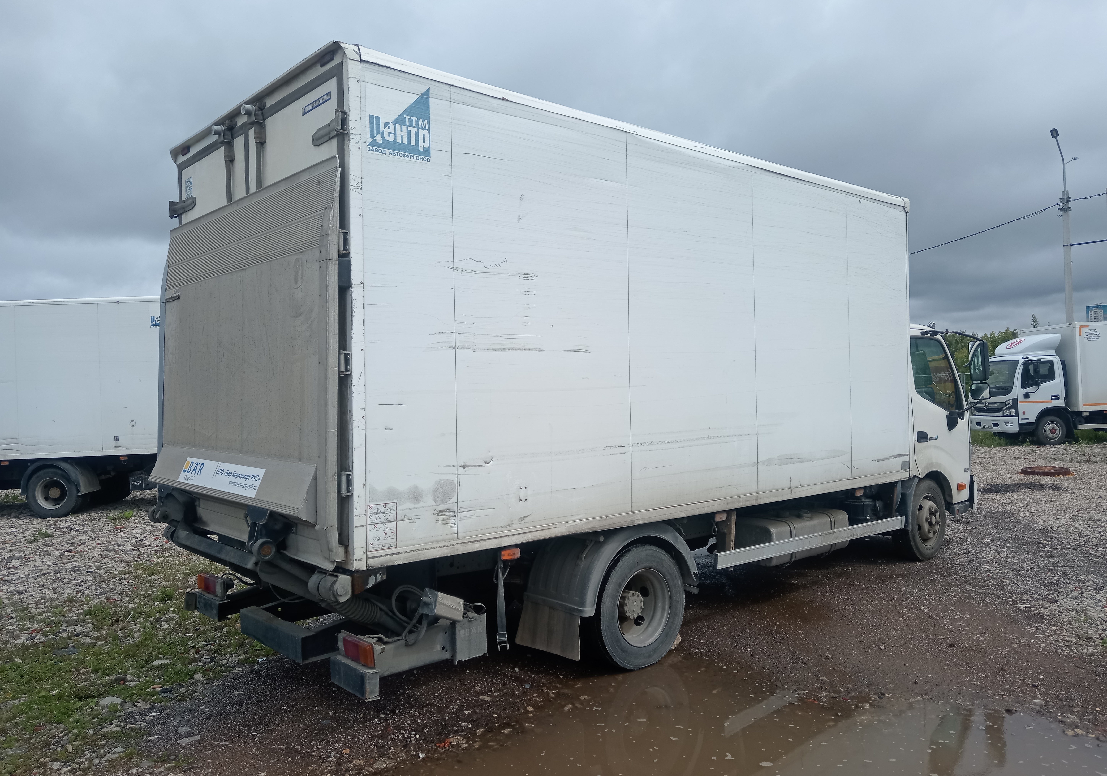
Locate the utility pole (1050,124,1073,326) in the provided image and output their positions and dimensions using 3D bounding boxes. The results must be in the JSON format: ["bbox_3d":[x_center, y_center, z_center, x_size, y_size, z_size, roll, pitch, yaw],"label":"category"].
[{"bbox_3d":[16.400,-3.600,27.700,0.750,9.600,1.000,-2,0,24],"label":"utility pole"}]

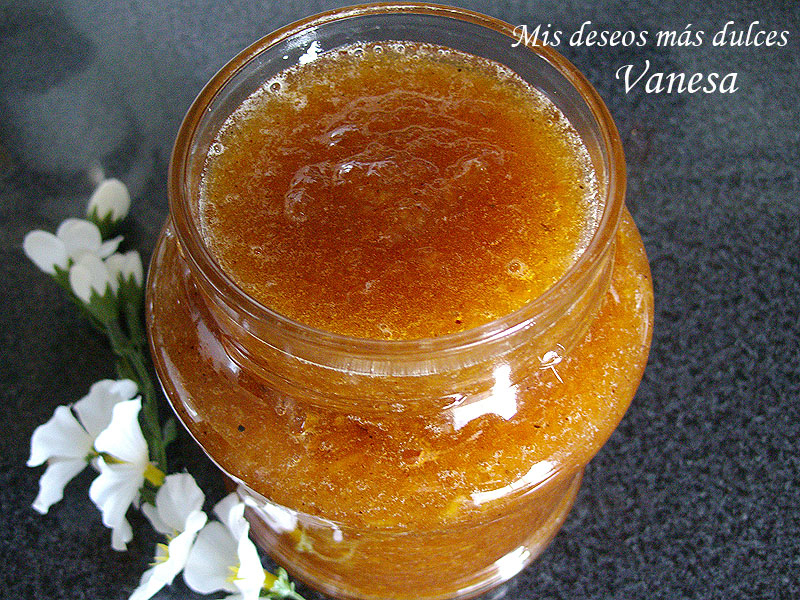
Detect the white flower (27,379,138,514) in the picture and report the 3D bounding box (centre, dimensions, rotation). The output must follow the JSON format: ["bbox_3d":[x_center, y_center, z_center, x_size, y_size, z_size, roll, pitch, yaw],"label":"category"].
[{"bbox_3d":[-0.080,0.037,0.210,0.027,0.013,0.031,-14,56,19],"label":"white flower"}]

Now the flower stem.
[{"bbox_3d":[-0.070,0.025,0.221,0.009,0.008,0.046,-22,64,-12],"label":"flower stem"}]

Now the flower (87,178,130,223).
[{"bbox_3d":[-0.088,-0.030,0.251,0.011,0.011,0.013,4,76,3],"label":"flower"}]

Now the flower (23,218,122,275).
[{"bbox_3d":[-0.094,-0.015,0.237,0.026,0.017,0.013,-9,59,-4],"label":"flower"}]

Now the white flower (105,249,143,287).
[{"bbox_3d":[-0.079,-0.009,0.240,0.010,0.010,0.012,-2,76,0],"label":"white flower"}]

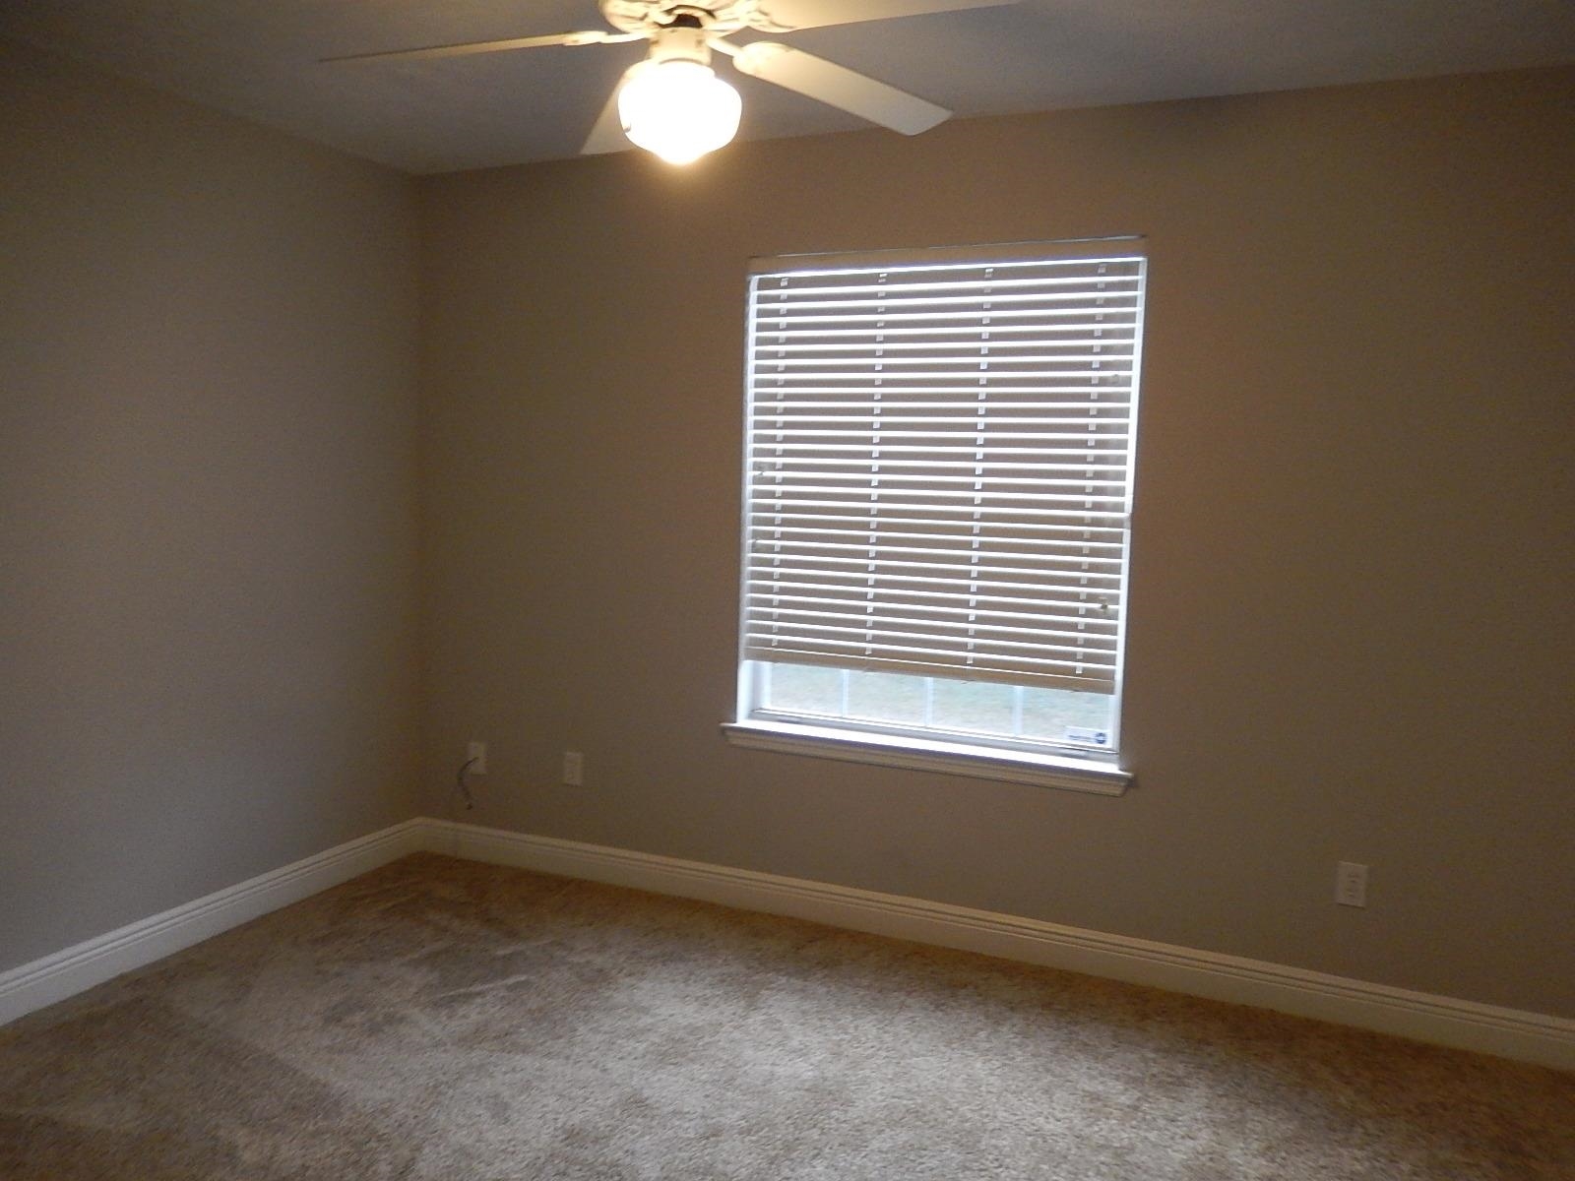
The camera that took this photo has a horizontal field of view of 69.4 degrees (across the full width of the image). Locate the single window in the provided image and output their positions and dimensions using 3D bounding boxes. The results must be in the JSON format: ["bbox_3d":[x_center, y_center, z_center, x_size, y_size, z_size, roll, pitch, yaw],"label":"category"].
[{"bbox_3d":[0.420,-0.228,3.422,1.260,1.560,0.120,4,6,23],"label":"single window"}]

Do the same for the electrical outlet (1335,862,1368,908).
[{"bbox_3d":[1.500,0.785,3.019,0.065,0.113,0.010,4,6,23],"label":"electrical outlet"}]

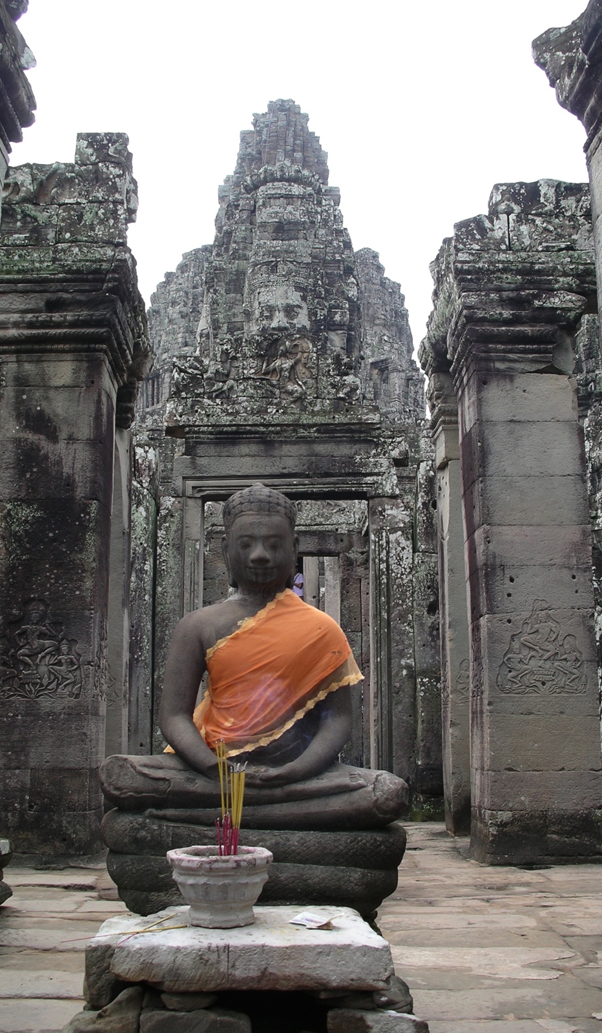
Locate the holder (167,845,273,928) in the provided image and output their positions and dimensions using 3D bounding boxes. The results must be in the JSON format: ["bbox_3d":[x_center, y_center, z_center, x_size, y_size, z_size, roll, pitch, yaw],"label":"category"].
[{"bbox_3d":[-0.172,0.783,2.357,0.220,0.150,0.220,0,-10,0],"label":"holder"}]

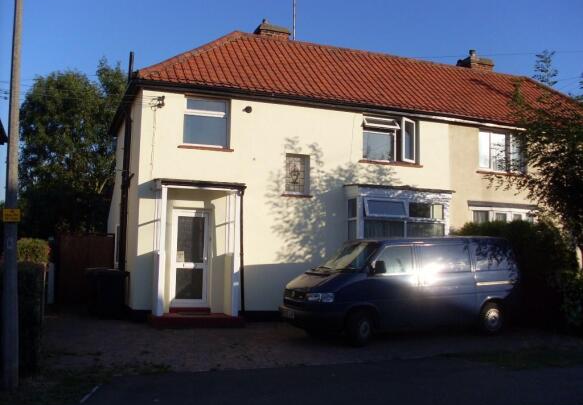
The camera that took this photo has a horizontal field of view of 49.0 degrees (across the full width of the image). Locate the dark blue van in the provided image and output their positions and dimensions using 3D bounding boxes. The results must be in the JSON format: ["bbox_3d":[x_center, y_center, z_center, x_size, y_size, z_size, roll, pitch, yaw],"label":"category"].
[{"bbox_3d":[2.130,1.620,12.360,4.720,1.940,1.870,4,-6,-26],"label":"dark blue van"}]

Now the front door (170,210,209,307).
[{"bbox_3d":[-2.146,1.177,13.597,0.855,2.081,0.100,3,-6,-20],"label":"front door"}]

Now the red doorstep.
[{"bbox_3d":[-1.983,2.386,12.876,1.833,0.197,1.182,3,-6,-20],"label":"red doorstep"}]

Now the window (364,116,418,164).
[{"bbox_3d":[2.426,-1.514,15.537,1.528,1.122,0.220,3,-6,-20],"label":"window"}]

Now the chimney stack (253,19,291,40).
[{"bbox_3d":[-0.571,-4.548,17.773,0.867,0.759,0.788,3,-6,-20],"label":"chimney stack"}]

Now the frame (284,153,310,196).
[{"bbox_3d":[0.130,-0.647,14.651,0.619,0.875,0.140,3,-6,-20],"label":"frame"}]

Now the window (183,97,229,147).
[{"bbox_3d":[-1.853,-1.741,14.008,1.063,1.129,0.140,3,-6,-20],"label":"window"}]

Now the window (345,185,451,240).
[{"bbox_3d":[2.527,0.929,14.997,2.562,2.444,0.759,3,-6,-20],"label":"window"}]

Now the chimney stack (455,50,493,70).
[{"bbox_3d":[5.737,-4.215,20.122,0.887,0.808,0.788,3,-6,-20],"label":"chimney stack"}]

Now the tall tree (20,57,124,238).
[{"bbox_3d":[-8.817,-1.016,26.000,4.800,9.300,4.800,3,-6,-20],"label":"tall tree"}]

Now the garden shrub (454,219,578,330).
[{"bbox_3d":[5.028,1.620,14.300,2.400,2.500,2.300,3,-6,-20],"label":"garden shrub"}]

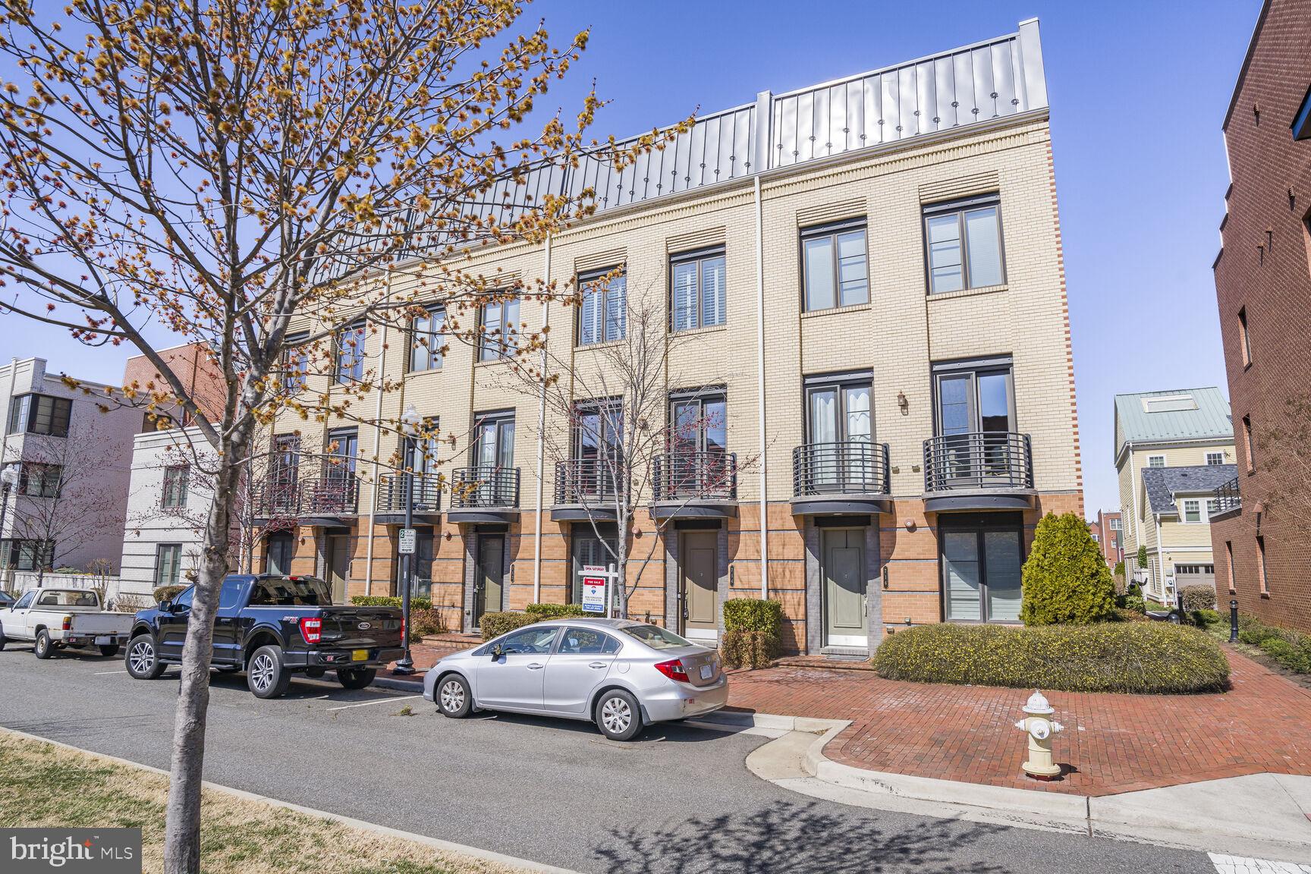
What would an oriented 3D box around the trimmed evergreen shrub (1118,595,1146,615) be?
[{"bbox_3d":[17.515,6.274,28.072,0.899,0.945,0.899,-4,-10,26],"label":"trimmed evergreen shrub"}]

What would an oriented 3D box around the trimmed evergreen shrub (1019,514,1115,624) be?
[{"bbox_3d":[7.080,2.708,13.079,1.468,2.846,1.468,-4,-10,26],"label":"trimmed evergreen shrub"}]

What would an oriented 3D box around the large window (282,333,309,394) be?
[{"bbox_3d":[-11.711,-2.521,25.108,1.520,2.030,0.120,-5,-11,27],"label":"large window"}]

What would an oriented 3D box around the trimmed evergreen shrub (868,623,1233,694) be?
[{"bbox_3d":[6.636,3.764,13.332,5.400,1.020,1.850,-4,-11,23],"label":"trimmed evergreen shrub"}]

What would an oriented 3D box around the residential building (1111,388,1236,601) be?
[{"bbox_3d":[32.332,3.172,46.821,6.088,13.507,14.940,-4,-10,26],"label":"residential building"}]

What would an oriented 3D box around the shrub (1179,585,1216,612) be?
[{"bbox_3d":[22.503,6.772,31.718,1.256,1.283,1.256,-4,-10,26],"label":"shrub"}]

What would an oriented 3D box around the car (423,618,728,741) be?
[{"bbox_3d":[-1.327,3.388,11.245,4.520,1.435,1.770,-4,-10,26],"label":"car"}]

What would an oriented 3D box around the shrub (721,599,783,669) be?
[{"bbox_3d":[1.903,3.946,15.428,0.950,1.270,1.350,-5,-11,27],"label":"shrub"}]

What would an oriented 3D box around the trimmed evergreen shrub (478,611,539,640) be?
[{"bbox_3d":[-3.212,4.465,17.672,1.550,0.870,0.950,-5,-11,27],"label":"trimmed evergreen shrub"}]

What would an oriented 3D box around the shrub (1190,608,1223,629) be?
[{"bbox_3d":[17.928,5.901,24.879,0.900,0.653,0.900,-4,-10,26],"label":"shrub"}]

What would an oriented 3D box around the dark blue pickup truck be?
[{"bbox_3d":[-7.328,3.539,14.170,5.880,1.950,2.080,-5,-12,30],"label":"dark blue pickup truck"}]

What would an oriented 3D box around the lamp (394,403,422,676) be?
[{"bbox_3d":[-4.797,1.874,14.824,0.460,5.200,0.460,1,-12,-18],"label":"lamp"}]

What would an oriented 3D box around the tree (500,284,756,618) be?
[{"bbox_3d":[-0.522,0.746,12.794,4.300,6.800,4.100,1,-10,-2],"label":"tree"}]

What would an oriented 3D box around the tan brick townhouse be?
[{"bbox_3d":[0.269,-0.689,24.486,22.448,13.148,12.000,-4,-10,26],"label":"tan brick townhouse"}]

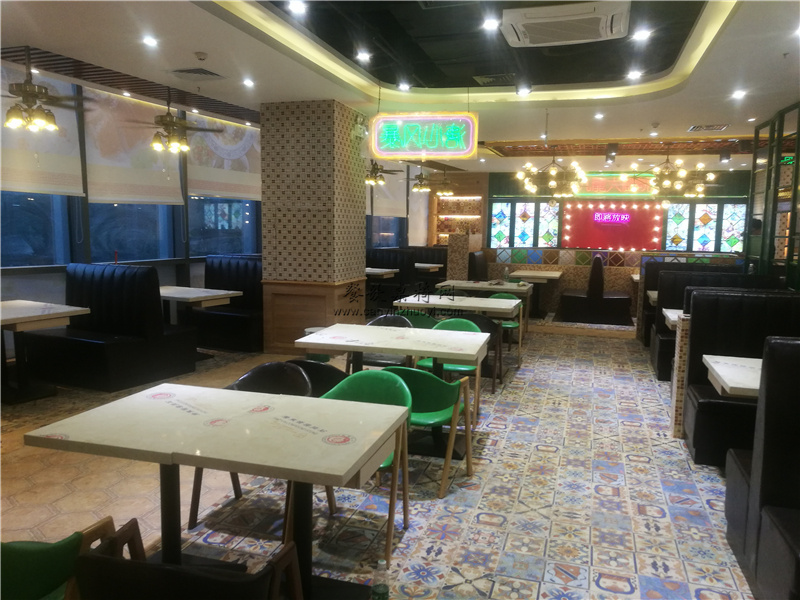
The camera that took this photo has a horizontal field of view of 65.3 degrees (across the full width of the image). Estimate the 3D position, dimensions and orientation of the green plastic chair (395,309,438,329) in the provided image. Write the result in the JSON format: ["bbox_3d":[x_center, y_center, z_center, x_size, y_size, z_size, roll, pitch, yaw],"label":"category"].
[{"bbox_3d":[0.153,0.432,6.045,0.530,0.770,0.510,3,7,23],"label":"green plastic chair"}]

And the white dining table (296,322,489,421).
[{"bbox_3d":[-0.019,0.637,4.399,1.206,0.754,0.784,3,7,16],"label":"white dining table"}]

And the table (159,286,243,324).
[{"bbox_3d":[-2.563,0.285,7.203,1.180,0.750,0.820,4,7,25],"label":"table"}]

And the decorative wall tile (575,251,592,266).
[{"bbox_3d":[3.117,-0.701,10.589,0.265,0.250,0.020,3,7,17],"label":"decorative wall tile"}]

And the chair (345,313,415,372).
[{"bbox_3d":[-0.160,0.529,5.142,0.530,0.770,0.510,3,7,17],"label":"chair"}]

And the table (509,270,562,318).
[{"bbox_3d":[2.240,-0.078,10.266,0.770,0.740,1.200,3,7,17],"label":"table"}]

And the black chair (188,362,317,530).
[{"bbox_3d":[-0.742,0.749,3.257,0.543,0.769,0.533,2,7,14],"label":"black chair"}]

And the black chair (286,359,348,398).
[{"bbox_3d":[-0.501,0.676,3.800,0.530,0.770,0.510,3,7,20],"label":"black chair"}]

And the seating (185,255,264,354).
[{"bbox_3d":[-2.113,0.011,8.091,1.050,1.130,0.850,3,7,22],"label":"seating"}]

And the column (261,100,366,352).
[{"bbox_3d":[-1.031,-0.833,7.675,0.925,2.904,1.085,3,7,16],"label":"column"}]

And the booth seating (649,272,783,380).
[{"bbox_3d":[3.359,0.260,6.611,1.206,1.095,0.975,3,7,17],"label":"booth seating"}]

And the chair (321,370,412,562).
[{"bbox_3d":[-0.215,0.778,3.072,0.543,0.769,0.533,3,7,20],"label":"chair"}]

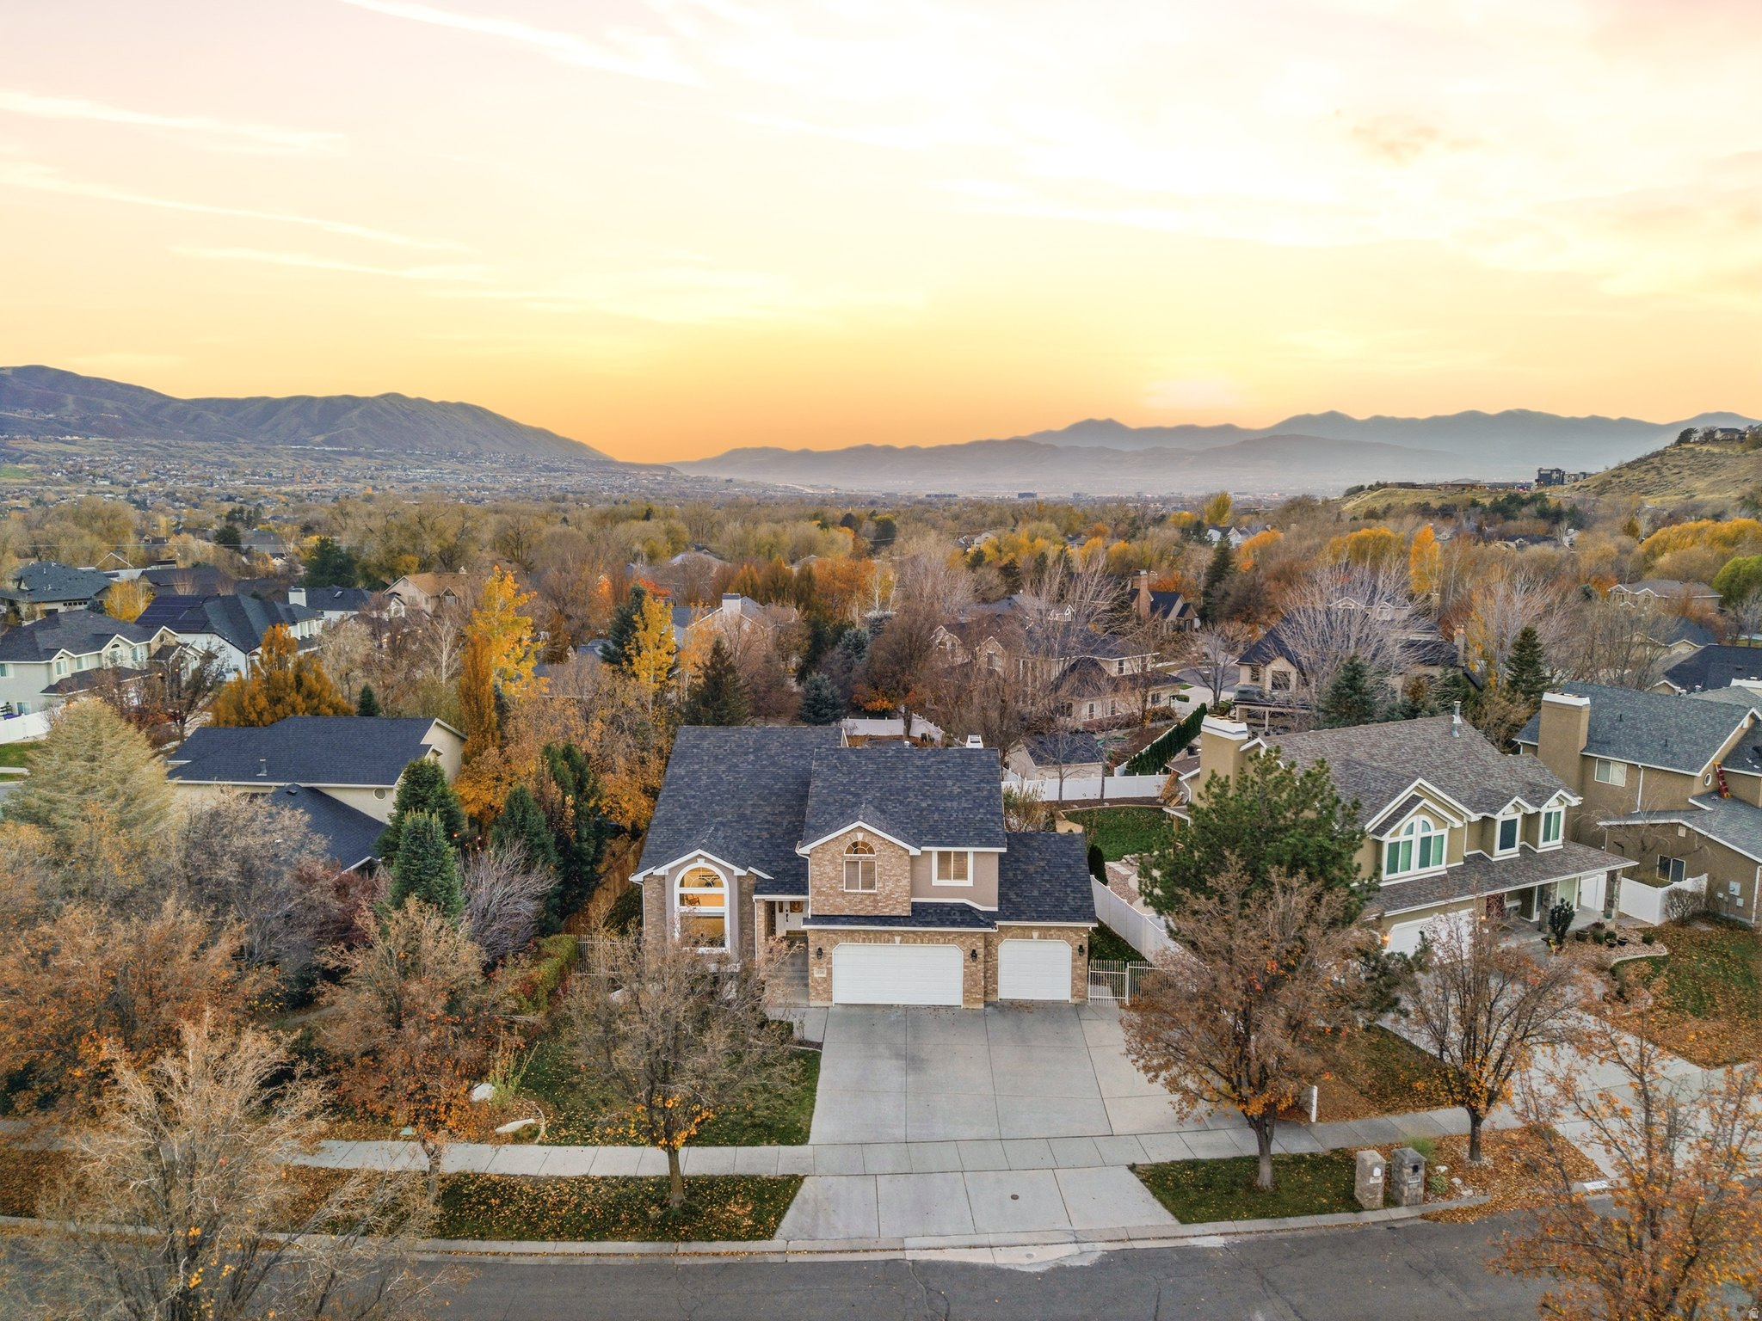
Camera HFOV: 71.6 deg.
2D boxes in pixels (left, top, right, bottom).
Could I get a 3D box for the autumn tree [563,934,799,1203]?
[{"bbox_3d":[-5.692,11.691,34.156,6.300,7.800,6.300,-1,8,-10],"label":"autumn tree"}]

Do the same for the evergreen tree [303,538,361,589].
[{"bbox_3d":[-85.954,-12.731,190.950,8.800,12.999,8.800,0,8,0],"label":"evergreen tree"}]

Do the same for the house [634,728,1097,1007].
[{"bbox_3d":[-0.484,7.526,53.698,17.800,9.100,16.000,0,8,2],"label":"house"}]

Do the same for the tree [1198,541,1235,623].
[{"bbox_3d":[49.190,-11.338,178.917,5.400,12.558,5.400,0,8,0],"label":"tree"}]

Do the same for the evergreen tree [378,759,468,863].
[{"bbox_3d":[-20.760,8.110,56.030,4.300,7.360,4.300,0,8,0],"label":"evergreen tree"}]

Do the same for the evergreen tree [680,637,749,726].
[{"bbox_3d":[-11.820,3.109,86.695,5.300,9.519,5.300,0,8,0],"label":"evergreen tree"}]

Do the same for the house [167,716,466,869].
[{"bbox_3d":[-28.300,7.334,59.864,11.900,7.900,16.300,0,8,2],"label":"house"}]

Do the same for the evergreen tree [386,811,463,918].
[{"bbox_3d":[-19.797,9.208,53.001,3.300,5.496,3.300,0,8,0],"label":"evergreen tree"}]

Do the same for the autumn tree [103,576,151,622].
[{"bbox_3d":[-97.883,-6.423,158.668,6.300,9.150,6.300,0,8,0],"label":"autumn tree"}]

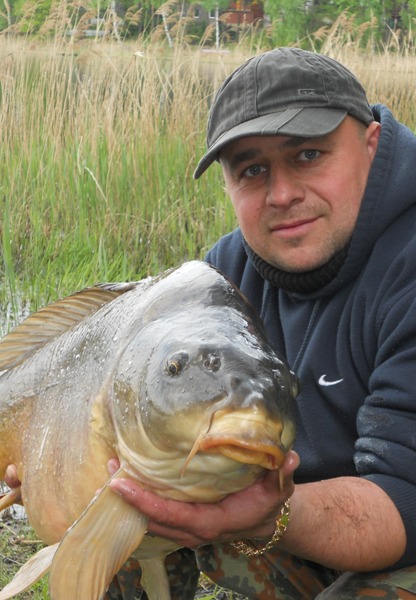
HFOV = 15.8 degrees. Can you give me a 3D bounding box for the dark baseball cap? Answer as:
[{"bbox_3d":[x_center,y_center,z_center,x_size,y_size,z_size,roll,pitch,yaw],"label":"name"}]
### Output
[{"bbox_3d":[0.074,-0.209,1.655,0.185,0.142,0.272,-19,-8,26],"label":"dark baseball cap"}]

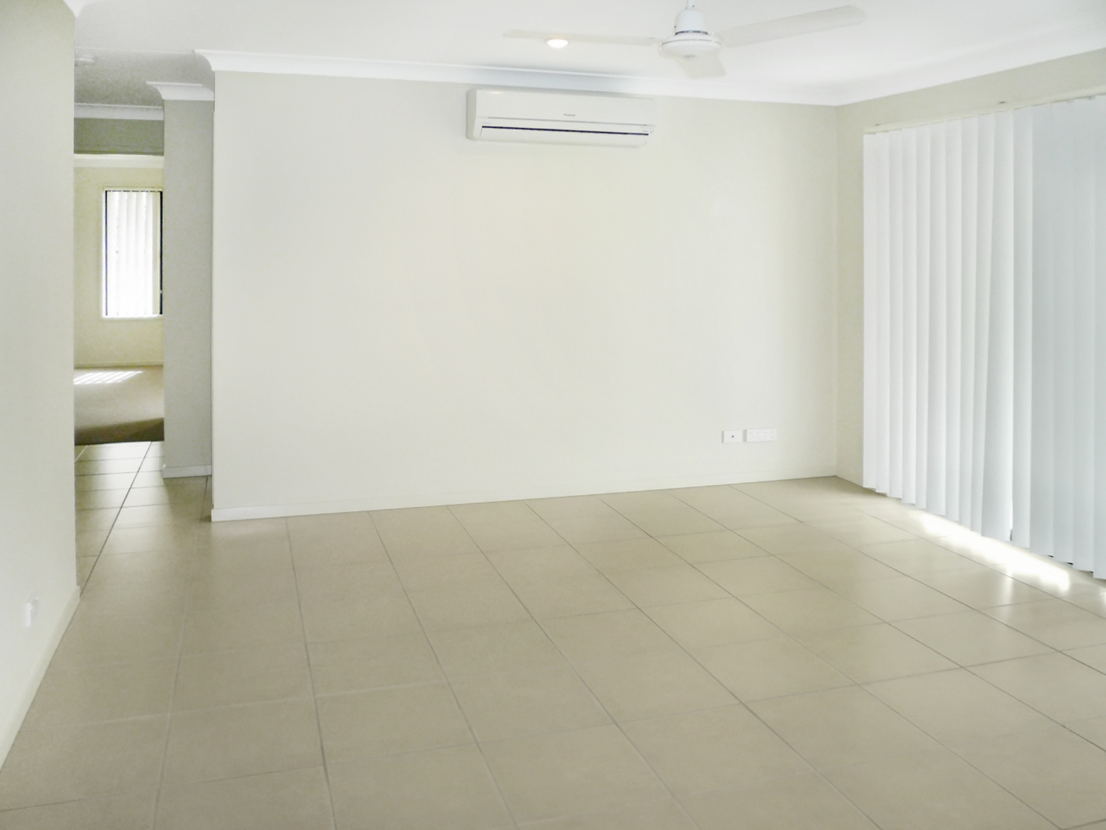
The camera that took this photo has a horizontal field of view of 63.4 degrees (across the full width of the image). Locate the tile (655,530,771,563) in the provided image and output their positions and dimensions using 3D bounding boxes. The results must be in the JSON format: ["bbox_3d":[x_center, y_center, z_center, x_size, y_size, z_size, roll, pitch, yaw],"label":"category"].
[{"bbox_3d":[0.825,0.678,4.656,0.450,0.012,0.450,-2,10,-18],"label":"tile"}]

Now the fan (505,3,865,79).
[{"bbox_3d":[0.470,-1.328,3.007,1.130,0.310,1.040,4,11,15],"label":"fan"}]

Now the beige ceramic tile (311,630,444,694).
[{"bbox_3d":[-0.596,0.827,2.992,0.420,0.010,0.410,-2,10,-18],"label":"beige ceramic tile"}]

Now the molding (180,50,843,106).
[{"bbox_3d":[0.018,-1.829,4.890,3.591,0.090,0.090,-4,11,-17],"label":"molding"}]

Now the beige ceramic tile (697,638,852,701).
[{"bbox_3d":[0.800,0.940,3.323,0.455,0.010,0.445,-3,11,-18],"label":"beige ceramic tile"}]

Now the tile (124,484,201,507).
[{"bbox_3d":[-2.174,0.456,5.033,0.420,0.010,0.410,-2,10,-18],"label":"tile"}]

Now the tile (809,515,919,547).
[{"bbox_3d":[1.607,0.603,4.640,0.430,0.010,0.405,-2,11,-18],"label":"tile"}]

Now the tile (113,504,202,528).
[{"bbox_3d":[-2.221,0.565,5.061,0.450,0.012,0.450,-2,10,-18],"label":"tile"}]

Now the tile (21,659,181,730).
[{"bbox_3d":[-1.478,0.920,2.954,0.433,0.012,0.419,-2,11,-18],"label":"tile"}]

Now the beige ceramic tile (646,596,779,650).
[{"bbox_3d":[0.661,0.864,3.730,0.455,0.010,0.445,-3,11,-18],"label":"beige ceramic tile"}]

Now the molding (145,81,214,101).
[{"bbox_3d":[-2.179,-1.898,5.240,0.410,0.090,0.090,-2,11,-18],"label":"molding"}]

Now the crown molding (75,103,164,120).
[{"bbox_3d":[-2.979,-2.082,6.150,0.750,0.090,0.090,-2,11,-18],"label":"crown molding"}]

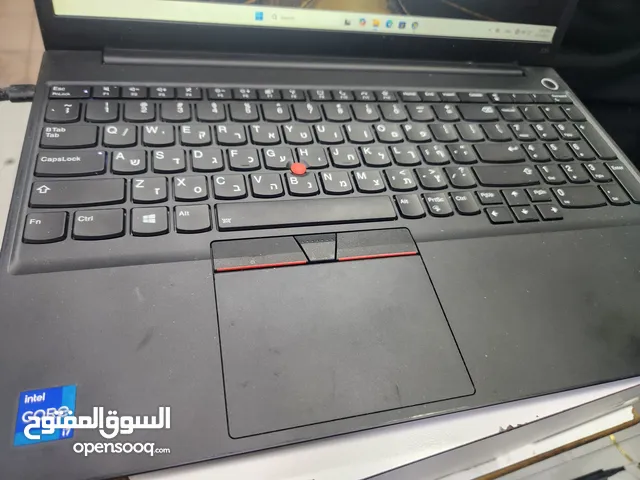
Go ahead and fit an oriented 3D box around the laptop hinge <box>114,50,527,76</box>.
[{"bbox_3d":[0.015,-0.119,0.295,0.301,0.010,0.012,-4,56,-16],"label":"laptop hinge"}]

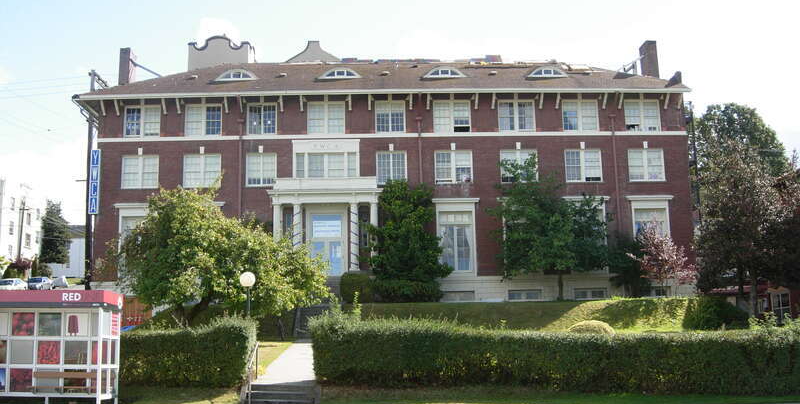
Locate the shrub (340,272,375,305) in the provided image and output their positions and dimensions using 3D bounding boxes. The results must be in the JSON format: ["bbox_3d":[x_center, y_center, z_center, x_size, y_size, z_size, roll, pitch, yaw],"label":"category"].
[{"bbox_3d":[-1.833,3.696,36.609,1.600,1.500,1.500,-1,-10,-2],"label":"shrub"}]

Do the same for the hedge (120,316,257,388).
[{"bbox_3d":[-5.074,3.651,19.974,3.300,1.530,1.500,-1,-10,-2],"label":"hedge"}]

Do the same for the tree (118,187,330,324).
[{"bbox_3d":[-5.191,2.073,24.957,6.350,5.250,5.800,-1,-10,-2],"label":"tree"}]

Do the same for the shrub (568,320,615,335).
[{"bbox_3d":[6.093,4.099,26.440,1.480,0.660,1.400,-1,-10,-2],"label":"shrub"}]

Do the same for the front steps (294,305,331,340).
[{"bbox_3d":[-2.858,4.134,28.942,1.620,1.280,2.600,-1,-10,-2],"label":"front steps"}]

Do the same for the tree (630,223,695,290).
[{"bbox_3d":[12.826,2.746,40.630,3.170,3.520,2.900,-1,-10,-2],"label":"tree"}]

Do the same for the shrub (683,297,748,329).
[{"bbox_3d":[12.411,4.422,32.721,2.640,1.400,2.200,-1,-10,-2],"label":"shrub"}]

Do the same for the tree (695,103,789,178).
[{"bbox_3d":[25.129,-0.220,61.712,8.000,14.400,8.000,-1,-10,-2],"label":"tree"}]

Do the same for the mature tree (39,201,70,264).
[{"bbox_3d":[-32.965,3.193,79.611,3.200,7.000,3.400,-1,-10,-2],"label":"mature tree"}]

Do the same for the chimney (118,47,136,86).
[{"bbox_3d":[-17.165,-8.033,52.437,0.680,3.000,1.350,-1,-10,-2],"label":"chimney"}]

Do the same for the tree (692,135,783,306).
[{"bbox_3d":[15.245,1.121,37.446,4.030,7.980,3.900,-1,-10,-2],"label":"tree"}]

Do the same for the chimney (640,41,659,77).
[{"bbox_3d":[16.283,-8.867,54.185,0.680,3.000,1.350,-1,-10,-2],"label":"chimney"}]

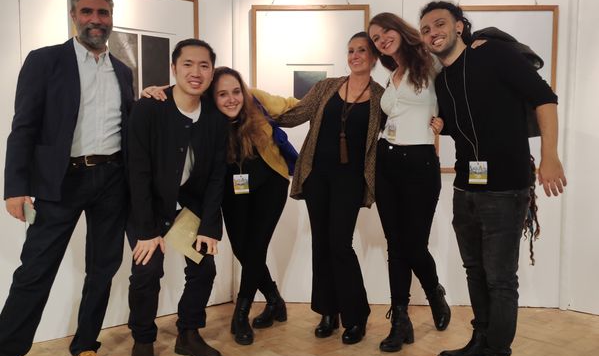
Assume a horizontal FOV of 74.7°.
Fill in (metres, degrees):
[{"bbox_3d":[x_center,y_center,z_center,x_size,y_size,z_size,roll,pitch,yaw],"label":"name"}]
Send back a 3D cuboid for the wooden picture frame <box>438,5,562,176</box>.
[{"bbox_3d":[1.239,-0.555,2.478,0.750,1.047,0.035,0,3,1],"label":"wooden picture frame"}]

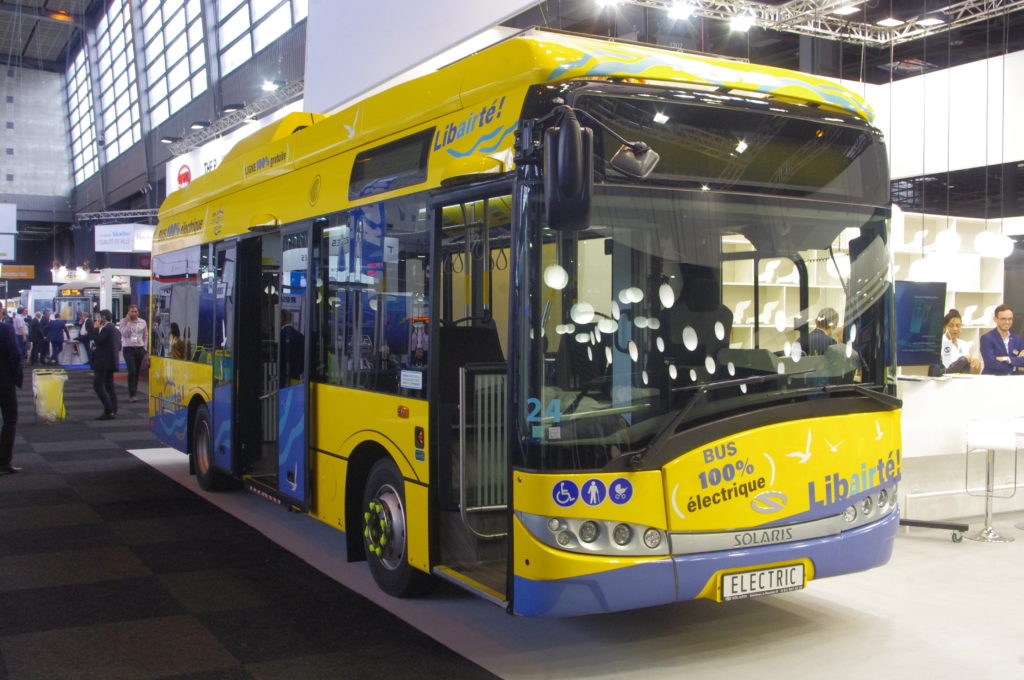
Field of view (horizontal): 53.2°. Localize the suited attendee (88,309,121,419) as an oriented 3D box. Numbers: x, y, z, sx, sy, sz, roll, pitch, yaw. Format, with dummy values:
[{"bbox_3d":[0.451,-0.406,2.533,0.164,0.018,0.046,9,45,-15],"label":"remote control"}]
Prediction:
[{"bbox_3d":[-6.686,0.389,16.800,0.480,1.780,0.480,2,0,-6],"label":"suited attendee"}]

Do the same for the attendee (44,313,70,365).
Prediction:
[{"bbox_3d":[-15.981,-0.053,36.000,0.680,1.760,0.500,2,0,20],"label":"attendee"}]

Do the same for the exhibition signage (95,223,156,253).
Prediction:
[{"bbox_3d":[-12.212,-3.198,33.165,1.860,0.910,1.600,2,0,31],"label":"exhibition signage"}]

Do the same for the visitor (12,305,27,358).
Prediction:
[{"bbox_3d":[-16.484,-0.184,34.300,0.400,1.780,0.500,2,0,-26],"label":"visitor"}]

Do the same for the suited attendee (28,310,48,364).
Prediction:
[{"bbox_3d":[-16.668,-0.070,36.000,0.420,1.800,0.520,2,0,-12],"label":"suited attendee"}]

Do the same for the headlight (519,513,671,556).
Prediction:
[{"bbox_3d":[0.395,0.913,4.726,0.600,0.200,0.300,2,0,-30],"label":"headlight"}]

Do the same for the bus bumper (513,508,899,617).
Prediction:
[{"bbox_3d":[1.147,1.079,5.196,2.400,0.460,0.420,2,0,-30],"label":"bus bumper"}]

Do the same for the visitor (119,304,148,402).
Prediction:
[{"bbox_3d":[-7.235,0.255,19.600,0.520,1.840,0.370,2,0,-12],"label":"visitor"}]

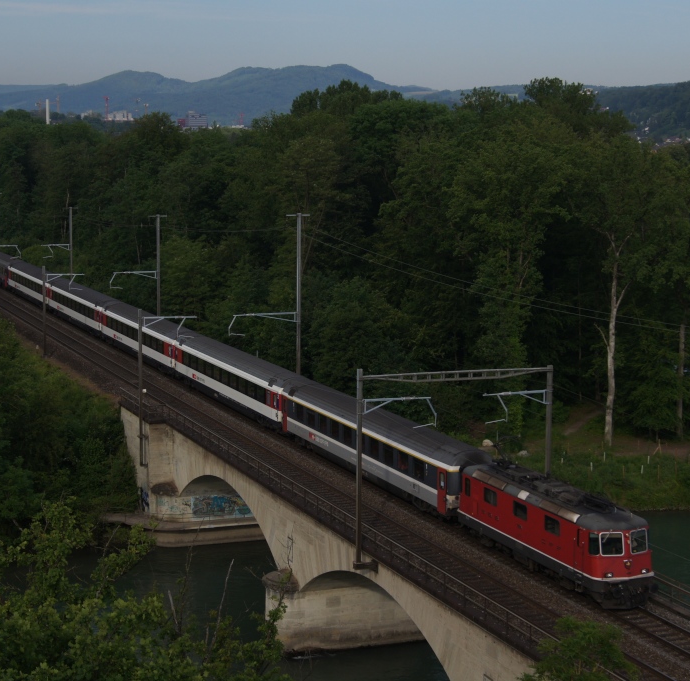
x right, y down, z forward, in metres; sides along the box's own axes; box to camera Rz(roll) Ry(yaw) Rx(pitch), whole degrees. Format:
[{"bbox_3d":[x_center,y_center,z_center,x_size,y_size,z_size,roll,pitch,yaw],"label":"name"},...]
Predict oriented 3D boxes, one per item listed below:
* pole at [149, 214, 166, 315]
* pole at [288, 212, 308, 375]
[{"bbox_3d":[-19.092,-6.024,151.048,1.750,13.550,0.320,-3,8,-23],"label":"pole"},{"bbox_3d":[-3.600,-2.055,116.560,1.850,15.850,0.320,-3,8,-23],"label":"pole"}]

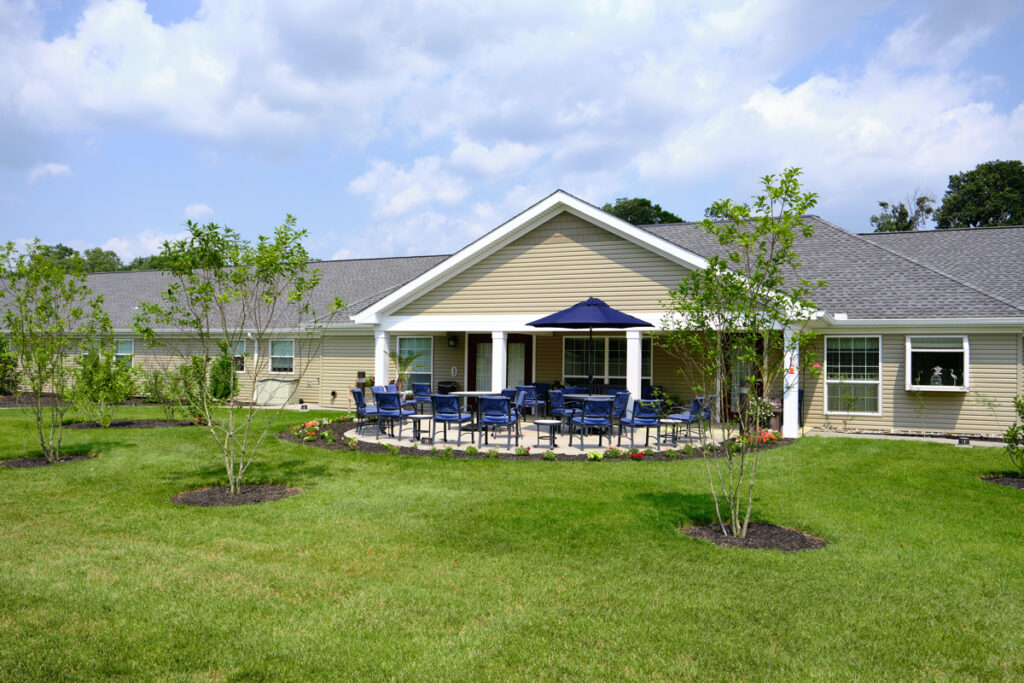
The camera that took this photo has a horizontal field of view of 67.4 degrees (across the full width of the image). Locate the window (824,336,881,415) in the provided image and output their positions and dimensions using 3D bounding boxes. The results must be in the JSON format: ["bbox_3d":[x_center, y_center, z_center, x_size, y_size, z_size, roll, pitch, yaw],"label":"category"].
[{"bbox_3d":[7.803,0.783,17.582,1.210,1.820,0.100,0,-2,23],"label":"window"}]

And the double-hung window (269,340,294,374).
[{"bbox_3d":[-7.918,0.531,26.489,1.110,1.220,0.100,0,-2,23],"label":"double-hung window"}]

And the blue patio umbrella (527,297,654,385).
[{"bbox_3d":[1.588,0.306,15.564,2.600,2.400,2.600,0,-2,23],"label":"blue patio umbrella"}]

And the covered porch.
[{"bbox_3d":[1.683,0.749,18.497,9.950,2.420,3.170,0,-2,23],"label":"covered porch"}]

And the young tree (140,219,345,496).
[{"bbox_3d":[-2.945,0.151,8.300,2.269,3.004,2.156,1,-2,0],"label":"young tree"}]

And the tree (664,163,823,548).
[{"bbox_3d":[1.987,0.104,6.650,1.403,3.203,1.403,1,-2,0],"label":"tree"}]

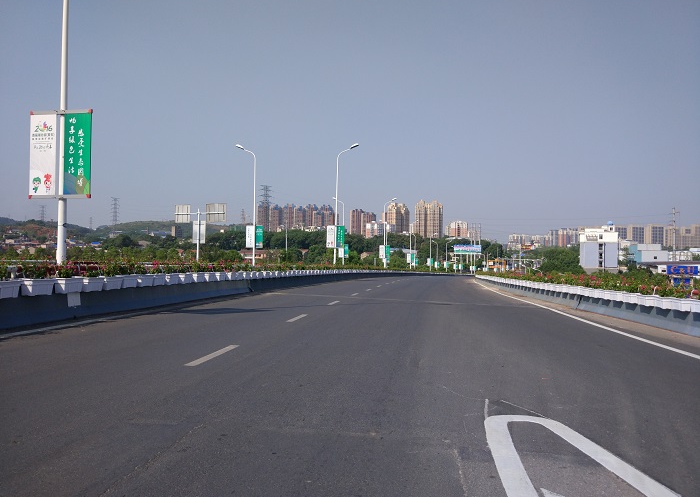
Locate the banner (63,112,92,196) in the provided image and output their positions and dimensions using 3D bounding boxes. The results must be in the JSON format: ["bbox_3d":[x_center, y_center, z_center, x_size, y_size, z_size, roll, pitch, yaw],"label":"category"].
[{"bbox_3d":[-6.226,-2.150,12.950,0.690,1.930,0.060,1,-1,8],"label":"banner"}]

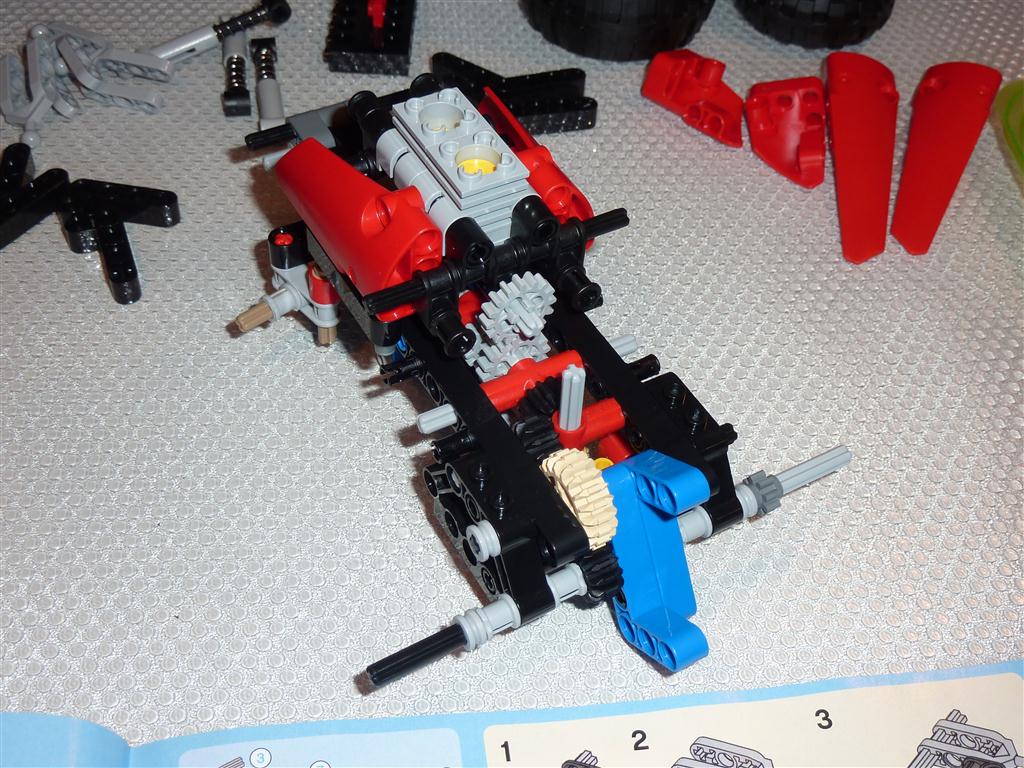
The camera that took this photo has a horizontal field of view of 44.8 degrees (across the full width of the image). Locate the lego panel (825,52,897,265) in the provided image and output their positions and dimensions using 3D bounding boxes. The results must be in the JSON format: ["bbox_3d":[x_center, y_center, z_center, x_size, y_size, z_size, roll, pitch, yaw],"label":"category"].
[{"bbox_3d":[0.103,-0.067,0.359,0.023,0.014,0.085,8,49,3],"label":"lego panel"}]

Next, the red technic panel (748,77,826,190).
[{"bbox_3d":[0.080,-0.076,0.367,0.023,0.015,0.041,10,49,4],"label":"red technic panel"}]

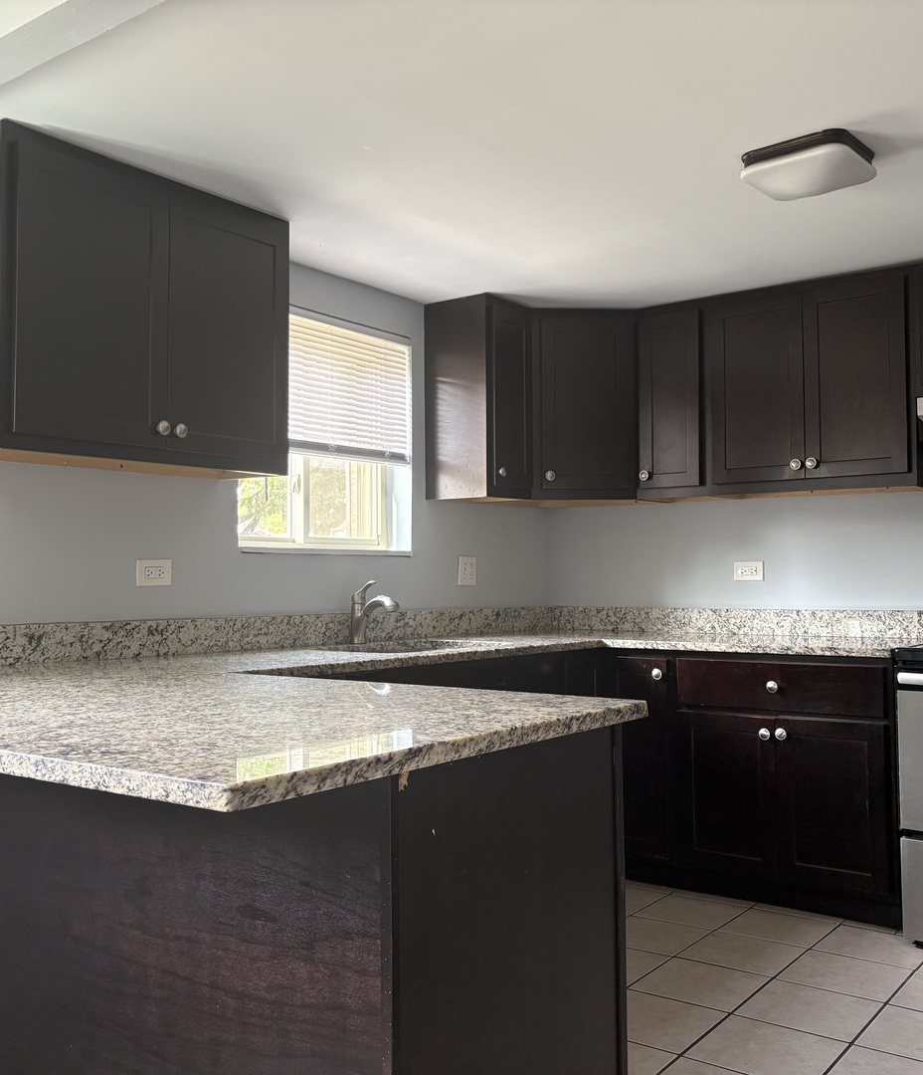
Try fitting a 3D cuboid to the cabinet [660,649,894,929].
[{"bbox_3d":[1.250,0.843,3.868,0.767,0.882,0.630,-2,-3,37],"label":"cabinet"}]

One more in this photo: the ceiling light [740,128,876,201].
[{"bbox_3d":[0.888,-0.937,2.756,0.285,0.073,0.282,-2,-3,37],"label":"ceiling light"}]

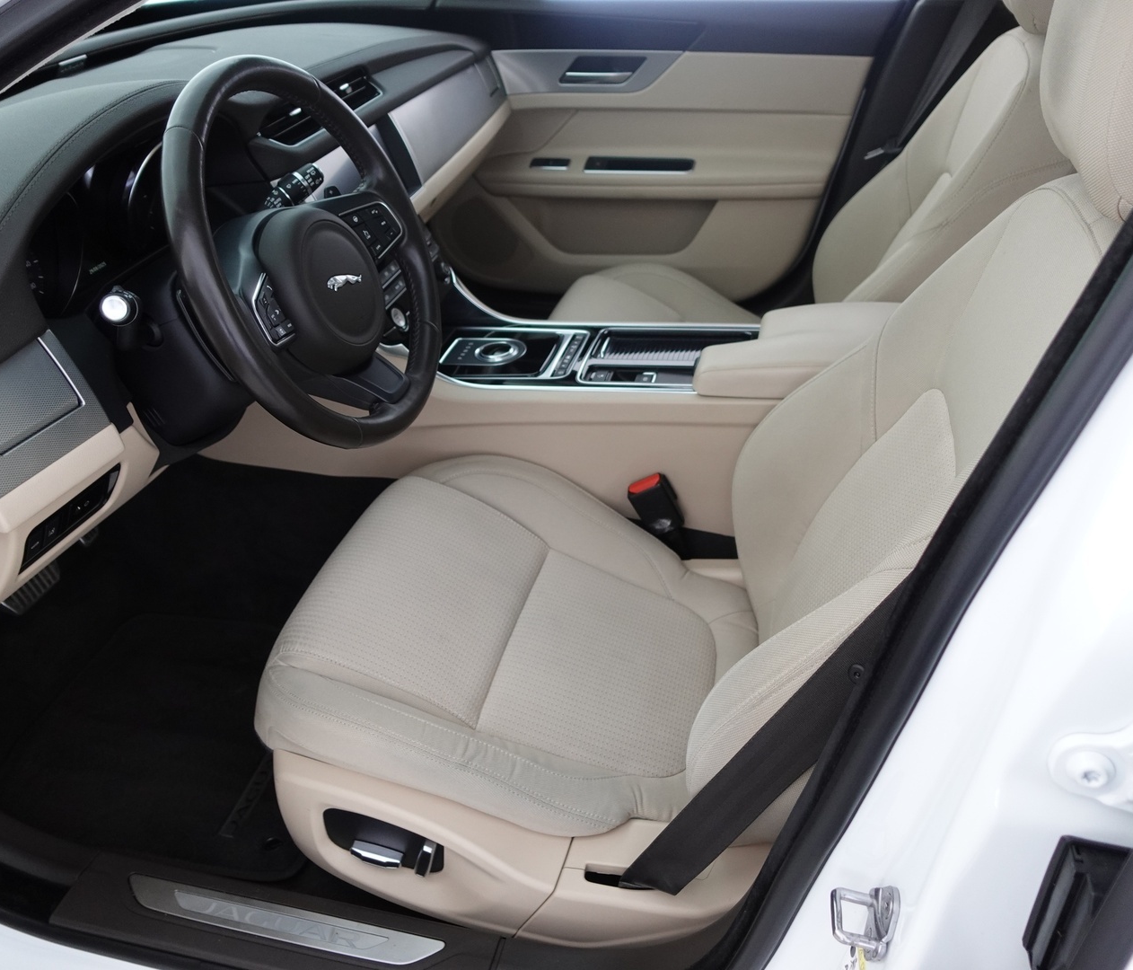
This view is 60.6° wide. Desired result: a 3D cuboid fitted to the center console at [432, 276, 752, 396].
[{"bbox_3d":[0.030,-0.191,1.322,0.470,0.110,0.240,6,33,12],"label":"center console"}]

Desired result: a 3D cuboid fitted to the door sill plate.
[{"bbox_3d":[-0.261,0.410,0.918,0.335,0.010,0.037,6,33,12],"label":"door sill plate"}]

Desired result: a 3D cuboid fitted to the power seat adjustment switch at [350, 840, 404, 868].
[{"bbox_3d":[-0.184,0.358,0.942,0.056,0.017,0.020,11,33,8],"label":"power seat adjustment switch"}]

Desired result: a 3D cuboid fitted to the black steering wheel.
[{"bbox_3d":[-0.246,-0.214,0.929,0.090,0.375,0.375,-13,27,23],"label":"black steering wheel"}]

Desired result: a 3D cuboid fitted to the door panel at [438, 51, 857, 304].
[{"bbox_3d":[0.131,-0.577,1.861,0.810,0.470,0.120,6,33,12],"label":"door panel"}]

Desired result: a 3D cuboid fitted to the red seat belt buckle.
[{"bbox_3d":[0.117,0.040,1.252,0.042,0.100,0.030,-24,24,6],"label":"red seat belt buckle"}]

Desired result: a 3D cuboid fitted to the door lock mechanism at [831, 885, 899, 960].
[{"bbox_3d":[0.198,0.289,0.640,0.038,0.034,0.045,-5,32,-4],"label":"door lock mechanism"}]

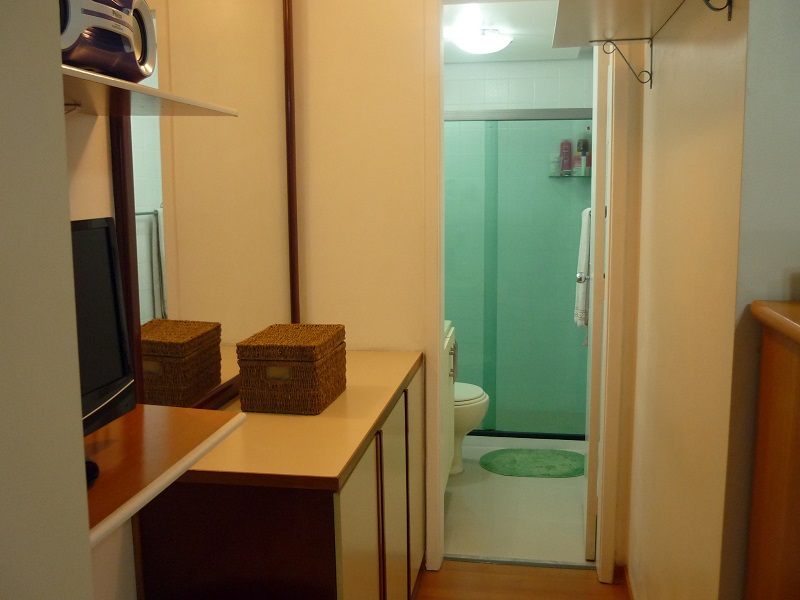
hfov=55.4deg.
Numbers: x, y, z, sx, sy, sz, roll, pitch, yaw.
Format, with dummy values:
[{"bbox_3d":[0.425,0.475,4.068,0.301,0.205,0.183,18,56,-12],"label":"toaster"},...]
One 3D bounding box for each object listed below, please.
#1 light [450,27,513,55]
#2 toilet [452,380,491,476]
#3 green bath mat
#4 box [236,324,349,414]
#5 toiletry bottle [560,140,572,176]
[{"bbox_3d":[0.415,-1.313,3.902,0.340,0.110,0.340,1,8,10],"label":"light"},{"bbox_3d":[0.208,0.668,4.022,0.530,0.420,0.370,1,8,10],"label":"toilet"},{"bbox_3d":[0.728,0.860,4.068,0.600,0.020,0.430,1,8,10],"label":"green bath mat"},{"bbox_3d":[-0.304,0.197,2.226,0.228,0.197,0.299,1,8,10],"label":"box"},{"bbox_3d":[1.022,-0.869,4.681,0.067,0.222,0.053,1,8,10],"label":"toiletry bottle"}]

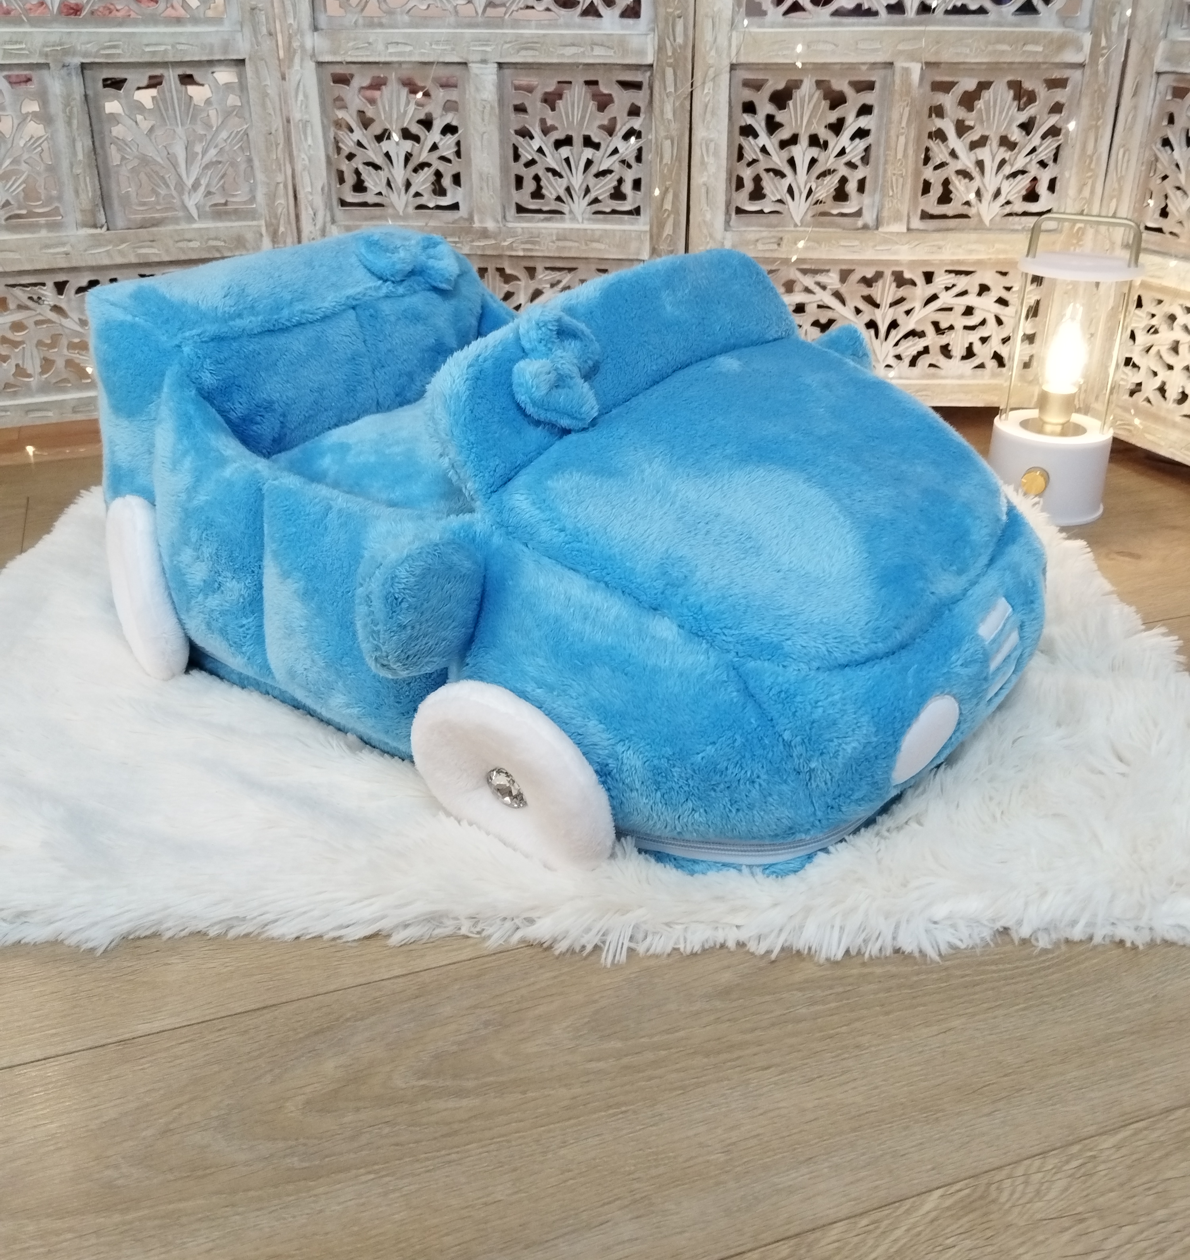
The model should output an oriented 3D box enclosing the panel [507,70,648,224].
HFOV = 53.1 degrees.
[{"bbox_3d":[-0.021,-0.572,1.408,0.165,0.164,0.020,3,26,7],"label":"panel"}]

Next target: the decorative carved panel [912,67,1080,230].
[{"bbox_3d":[0.461,-0.557,1.383,0.166,0.172,0.020,1,25,1],"label":"decorative carved panel"}]

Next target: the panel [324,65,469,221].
[{"bbox_3d":[-0.236,-0.585,1.434,0.162,0.169,0.020,3,26,7],"label":"panel"}]

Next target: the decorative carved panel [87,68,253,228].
[{"bbox_3d":[-0.500,-0.575,1.419,0.170,0.179,0.020,-7,26,-14],"label":"decorative carved panel"}]

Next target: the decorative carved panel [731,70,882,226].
[{"bbox_3d":[0.243,-0.560,1.389,0.163,0.169,0.020,1,25,1],"label":"decorative carved panel"}]

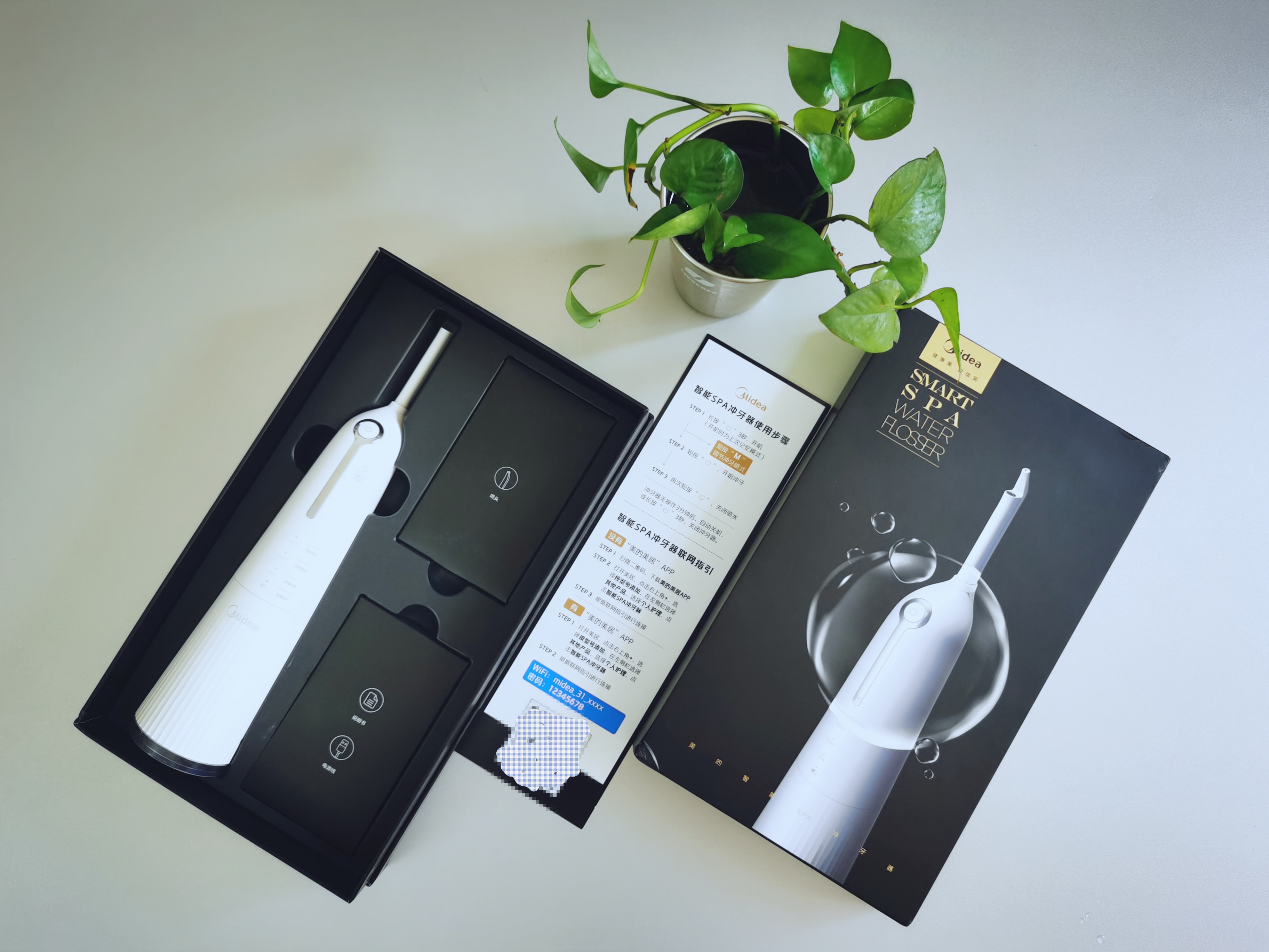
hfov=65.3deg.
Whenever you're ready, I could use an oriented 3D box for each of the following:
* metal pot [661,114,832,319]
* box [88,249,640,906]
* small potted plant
[{"bbox_3d":[0.056,-0.134,0.557,0.087,0.117,0.087,0,84,0],"label":"metal pot"},{"bbox_3d":[-0.142,0.051,0.560,0.172,0.076,0.299,31,85,3],"label":"box"},{"bbox_3d":[0.066,-0.142,0.541,0.210,0.150,0.170,0,84,0],"label":"small potted plant"}]

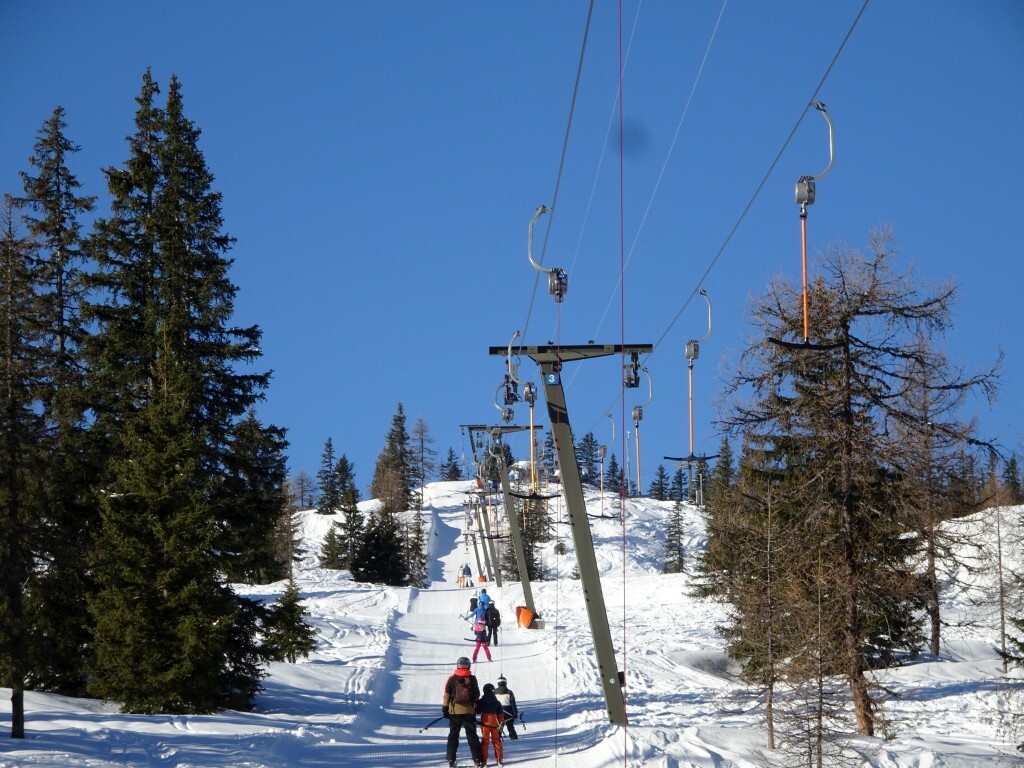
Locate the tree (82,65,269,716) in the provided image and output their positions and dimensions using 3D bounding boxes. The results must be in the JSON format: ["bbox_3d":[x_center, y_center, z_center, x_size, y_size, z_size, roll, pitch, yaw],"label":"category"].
[{"bbox_3d":[-6.798,0.173,101.000,3.861,13.205,3.861,-1,-10,0],"label":"tree"}]

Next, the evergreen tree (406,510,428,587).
[{"bbox_3d":[-6.465,11.254,340.000,1.505,5.279,1.505,-1,-10,0],"label":"evergreen tree"}]

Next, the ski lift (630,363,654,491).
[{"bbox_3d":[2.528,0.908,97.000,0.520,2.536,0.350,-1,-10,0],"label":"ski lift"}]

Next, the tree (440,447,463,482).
[{"bbox_3d":[-7.548,9.918,620.000,2.745,4.306,2.745,-1,-10,0],"label":"tree"}]

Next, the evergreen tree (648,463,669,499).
[{"bbox_3d":[18.402,12.288,620.000,2.745,4.560,2.745,-1,-10,0],"label":"evergreen tree"}]

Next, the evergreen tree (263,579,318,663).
[{"bbox_3d":[-6.240,6.662,140.000,1.578,2.402,1.578,-1,-10,0],"label":"evergreen tree"}]

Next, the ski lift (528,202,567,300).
[{"bbox_3d":[0.379,-1.392,53.000,0.448,1.061,0.400,-1,-10,0],"label":"ski lift"}]

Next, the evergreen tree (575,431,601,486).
[{"bbox_3d":[9.115,8.995,600.000,3.139,6.864,3.139,-1,-10,0],"label":"evergreen tree"}]

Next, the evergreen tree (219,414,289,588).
[{"bbox_3d":[-12.435,5.481,240.000,3.477,8.531,3.477,-1,-10,0],"label":"evergreen tree"}]

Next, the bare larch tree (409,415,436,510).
[{"bbox_3d":[-9.545,8.372,530.000,2.986,10.394,2.986,-1,-10,0],"label":"bare larch tree"}]

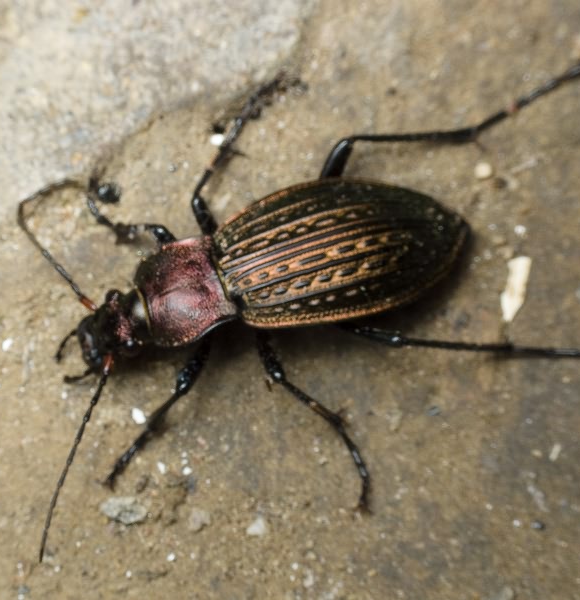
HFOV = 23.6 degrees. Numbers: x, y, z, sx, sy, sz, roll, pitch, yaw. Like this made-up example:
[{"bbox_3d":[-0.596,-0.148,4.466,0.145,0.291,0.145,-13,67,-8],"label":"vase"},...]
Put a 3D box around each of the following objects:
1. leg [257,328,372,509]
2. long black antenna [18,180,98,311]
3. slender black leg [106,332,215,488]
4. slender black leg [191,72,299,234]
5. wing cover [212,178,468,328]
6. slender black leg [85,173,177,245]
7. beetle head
[{"bbox_3d":[0.002,0.007,0.086,0.003,0.004,0.013,-35,74,-18],"label":"leg"},{"bbox_3d":[-0.015,-0.003,0.089,0.005,0.002,0.010,-4,66,-7],"label":"long black antenna"},{"bbox_3d":[-0.008,0.007,0.085,0.002,0.004,0.011,32,67,9],"label":"slender black leg"},{"bbox_3d":[-0.003,-0.011,0.093,0.003,0.004,0.015,22,66,5],"label":"slender black leg"},{"bbox_3d":[0.003,-0.003,0.087,0.015,0.005,0.009,-12,68,-10],"label":"wing cover"},{"bbox_3d":[-0.011,-0.006,0.091,0.009,0.004,0.003,43,69,13],"label":"slender black leg"},{"bbox_3d":[-0.011,0.002,0.086,0.005,0.003,0.004,-34,73,-5],"label":"beetle head"}]

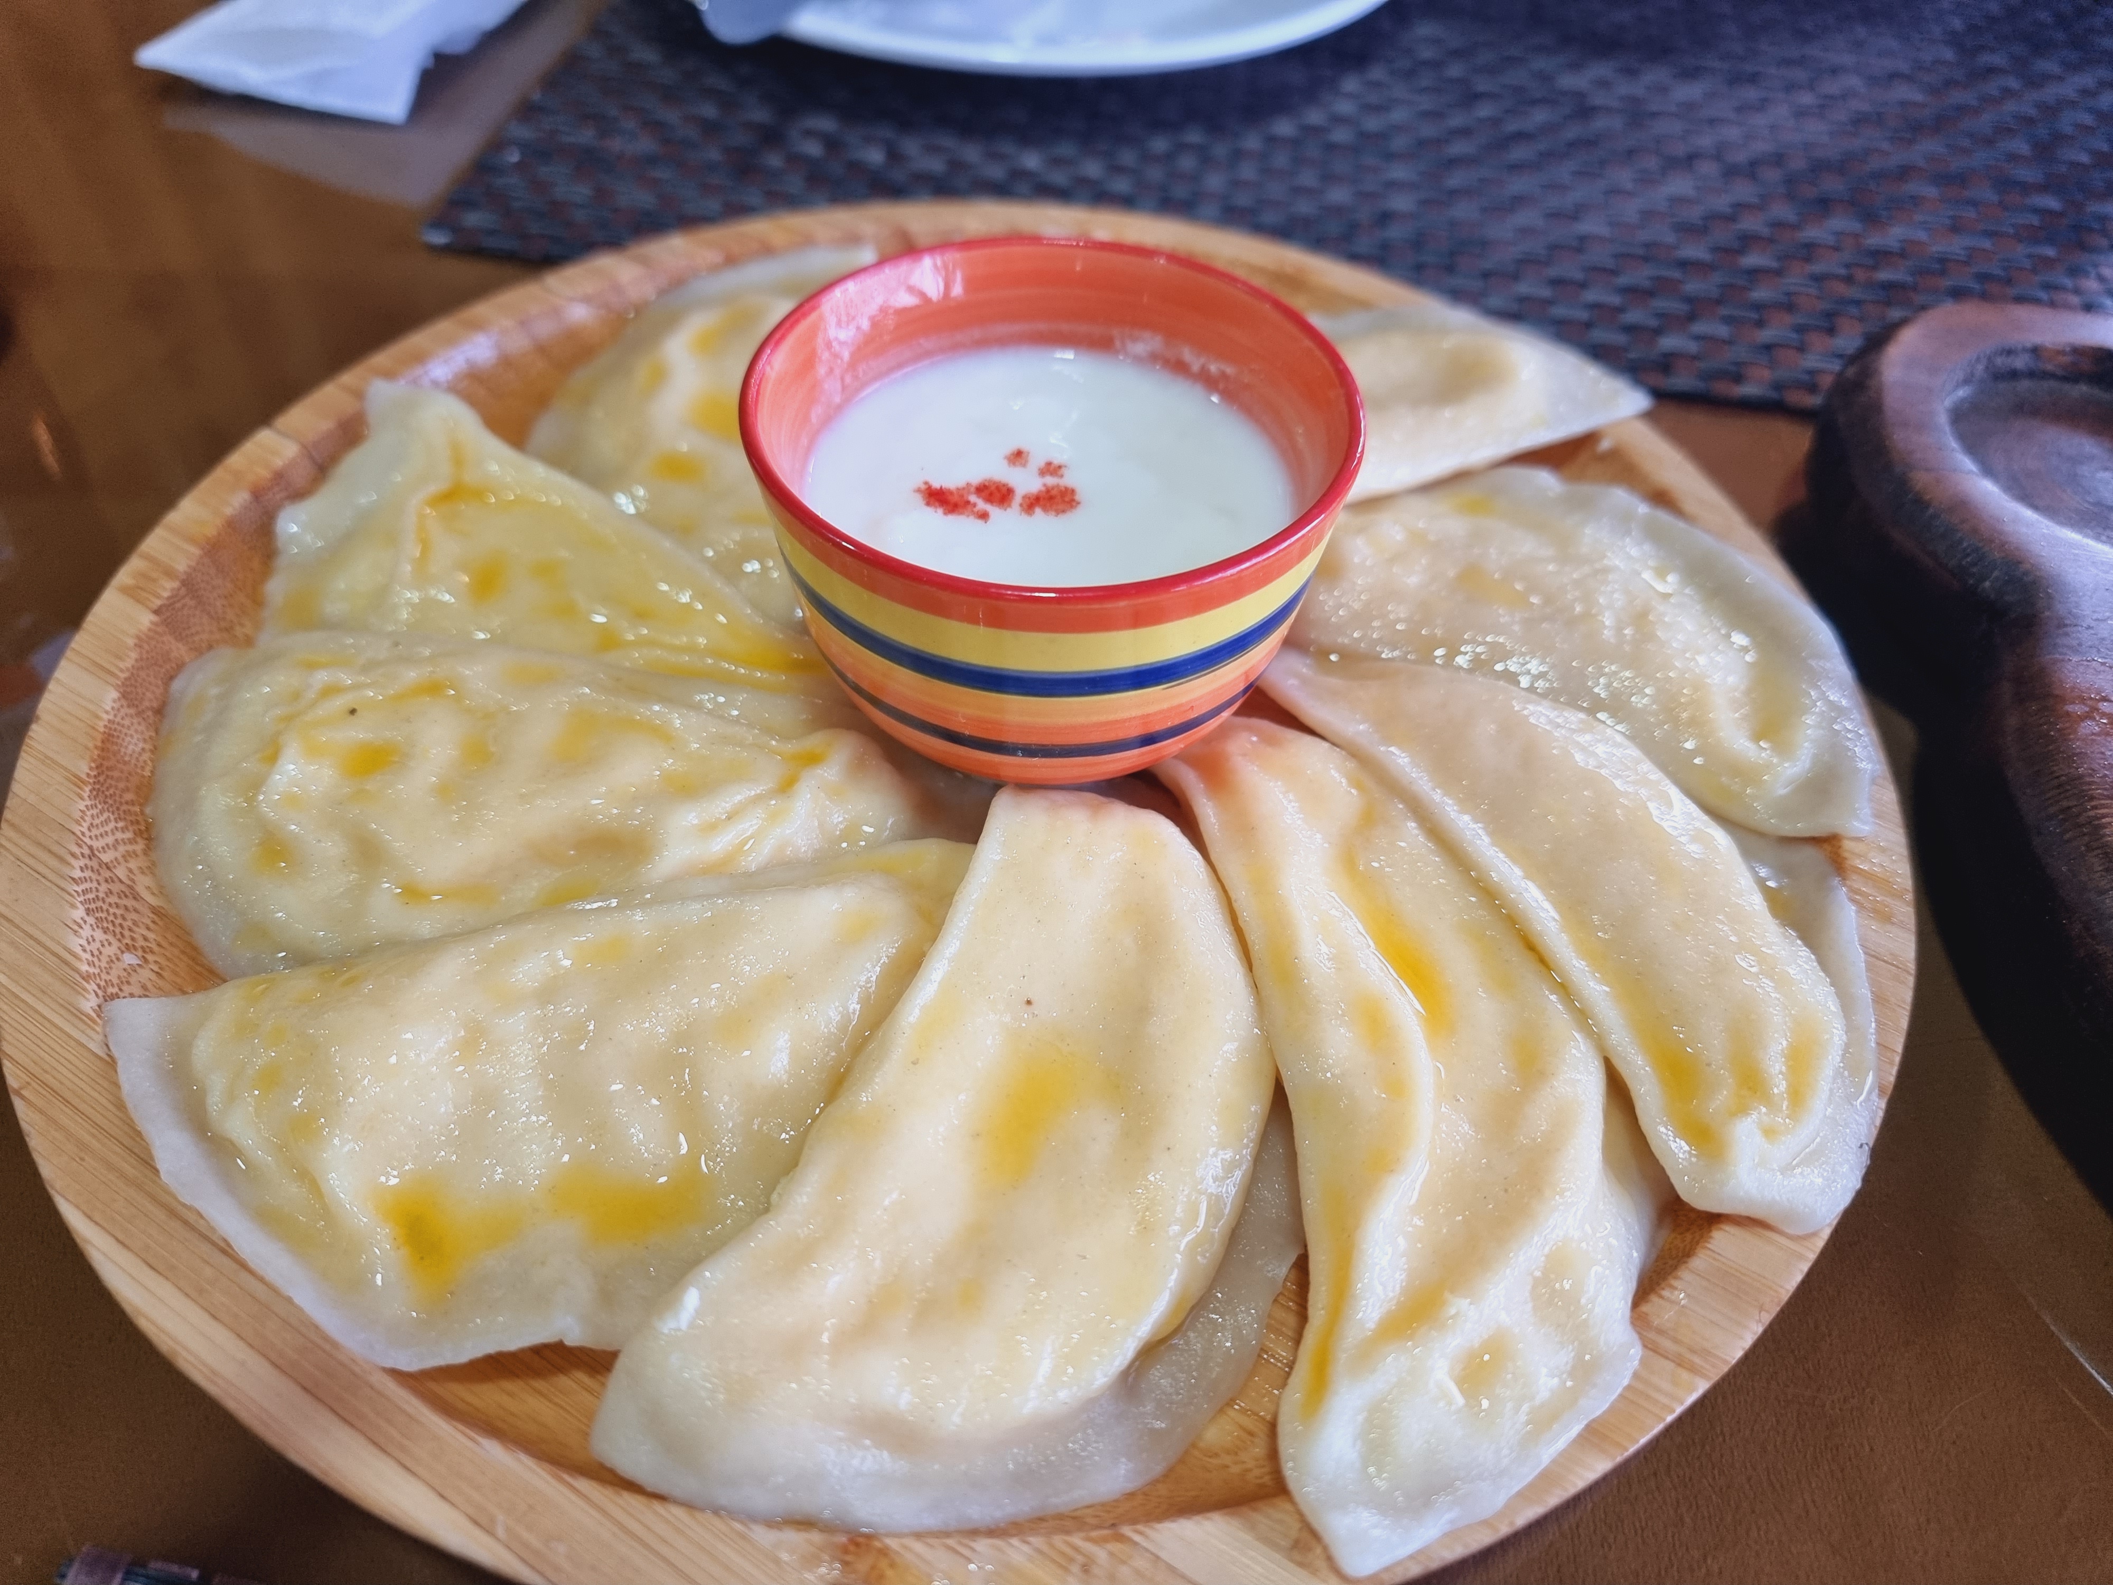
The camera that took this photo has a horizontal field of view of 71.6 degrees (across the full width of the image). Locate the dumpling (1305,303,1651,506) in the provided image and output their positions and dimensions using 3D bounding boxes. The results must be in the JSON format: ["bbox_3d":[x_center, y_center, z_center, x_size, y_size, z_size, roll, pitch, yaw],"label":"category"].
[{"bbox_3d":[0.064,-0.083,0.315,0.112,0.023,0.060,-21,54,-19],"label":"dumpling"}]

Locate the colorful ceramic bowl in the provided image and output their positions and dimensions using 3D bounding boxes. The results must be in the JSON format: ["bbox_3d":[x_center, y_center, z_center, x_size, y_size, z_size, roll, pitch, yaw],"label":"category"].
[{"bbox_3d":[-0.001,-0.045,0.259,0.100,0.058,0.100,1,50,-1],"label":"colorful ceramic bowl"}]

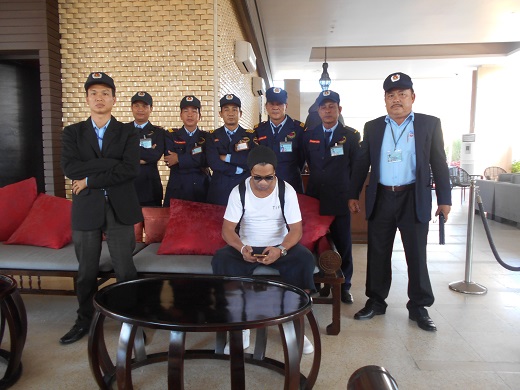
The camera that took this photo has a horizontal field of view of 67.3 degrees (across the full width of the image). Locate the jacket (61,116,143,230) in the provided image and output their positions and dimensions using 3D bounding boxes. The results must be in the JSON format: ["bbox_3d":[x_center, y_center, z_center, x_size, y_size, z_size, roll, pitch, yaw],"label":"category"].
[{"bbox_3d":[-0.972,-0.136,2.427,0.500,0.715,0.360,-1,5,-17],"label":"jacket"}]

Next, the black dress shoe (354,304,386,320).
[{"bbox_3d":[0.816,0.844,2.883,0.270,0.100,0.100,-2,5,-22],"label":"black dress shoe"}]

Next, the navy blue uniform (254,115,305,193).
[{"bbox_3d":[0.168,-0.293,3.287,0.460,0.760,0.290,0,5,2],"label":"navy blue uniform"}]

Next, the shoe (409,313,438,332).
[{"bbox_3d":[1.125,0.851,2.711,0.100,0.105,0.280,0,4,-8],"label":"shoe"}]

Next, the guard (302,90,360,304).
[{"bbox_3d":[0.592,0.018,3.190,0.500,1.690,0.320,1,4,14],"label":"guard"}]

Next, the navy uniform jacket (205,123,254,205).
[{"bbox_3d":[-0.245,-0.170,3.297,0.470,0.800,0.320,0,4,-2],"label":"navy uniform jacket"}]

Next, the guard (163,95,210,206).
[{"bbox_3d":[-0.623,0.010,3.310,0.460,1.675,0.340,0,4,-7],"label":"guard"}]

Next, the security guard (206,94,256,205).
[{"bbox_3d":[-0.246,0.004,3.310,0.470,1.690,0.340,0,4,-2],"label":"security guard"}]

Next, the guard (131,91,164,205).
[{"bbox_3d":[-1.017,-0.021,3.380,0.460,1.733,0.320,0,5,-8],"label":"guard"}]

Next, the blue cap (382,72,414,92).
[{"bbox_3d":[0.926,-0.764,2.649,0.185,0.135,0.260,2,5,24],"label":"blue cap"}]

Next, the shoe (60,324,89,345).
[{"bbox_3d":[-1.162,0.865,2.538,0.100,0.100,0.275,4,6,36],"label":"shoe"}]

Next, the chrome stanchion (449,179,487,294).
[{"bbox_3d":[1.866,0.354,3.474,0.340,0.989,0.340,0,5,0],"label":"chrome stanchion"}]

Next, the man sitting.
[{"bbox_3d":[0.023,0.292,2.602,0.660,1.240,0.740,0,5,2],"label":"man sitting"}]

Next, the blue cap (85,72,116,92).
[{"bbox_3d":[-0.962,-0.694,2.355,0.185,0.120,0.260,-1,4,-15],"label":"blue cap"}]

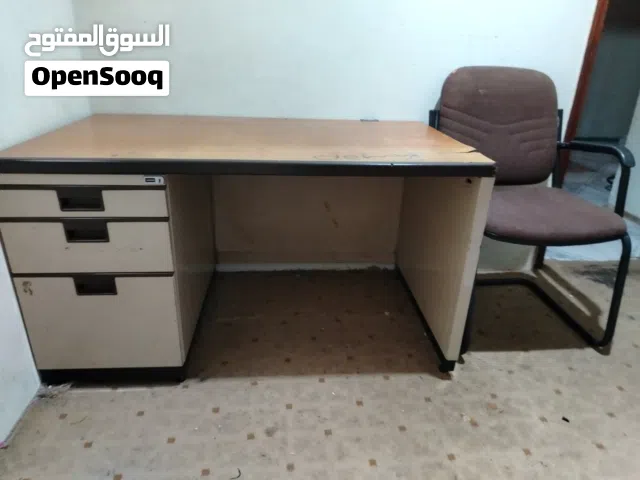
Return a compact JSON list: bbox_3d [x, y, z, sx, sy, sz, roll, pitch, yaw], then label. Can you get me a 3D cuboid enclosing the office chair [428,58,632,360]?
[{"bbox_3d":[0.773,-0.141,1.728,0.578,0.951,0.617,-2,25,-8],"label":"office chair"}]

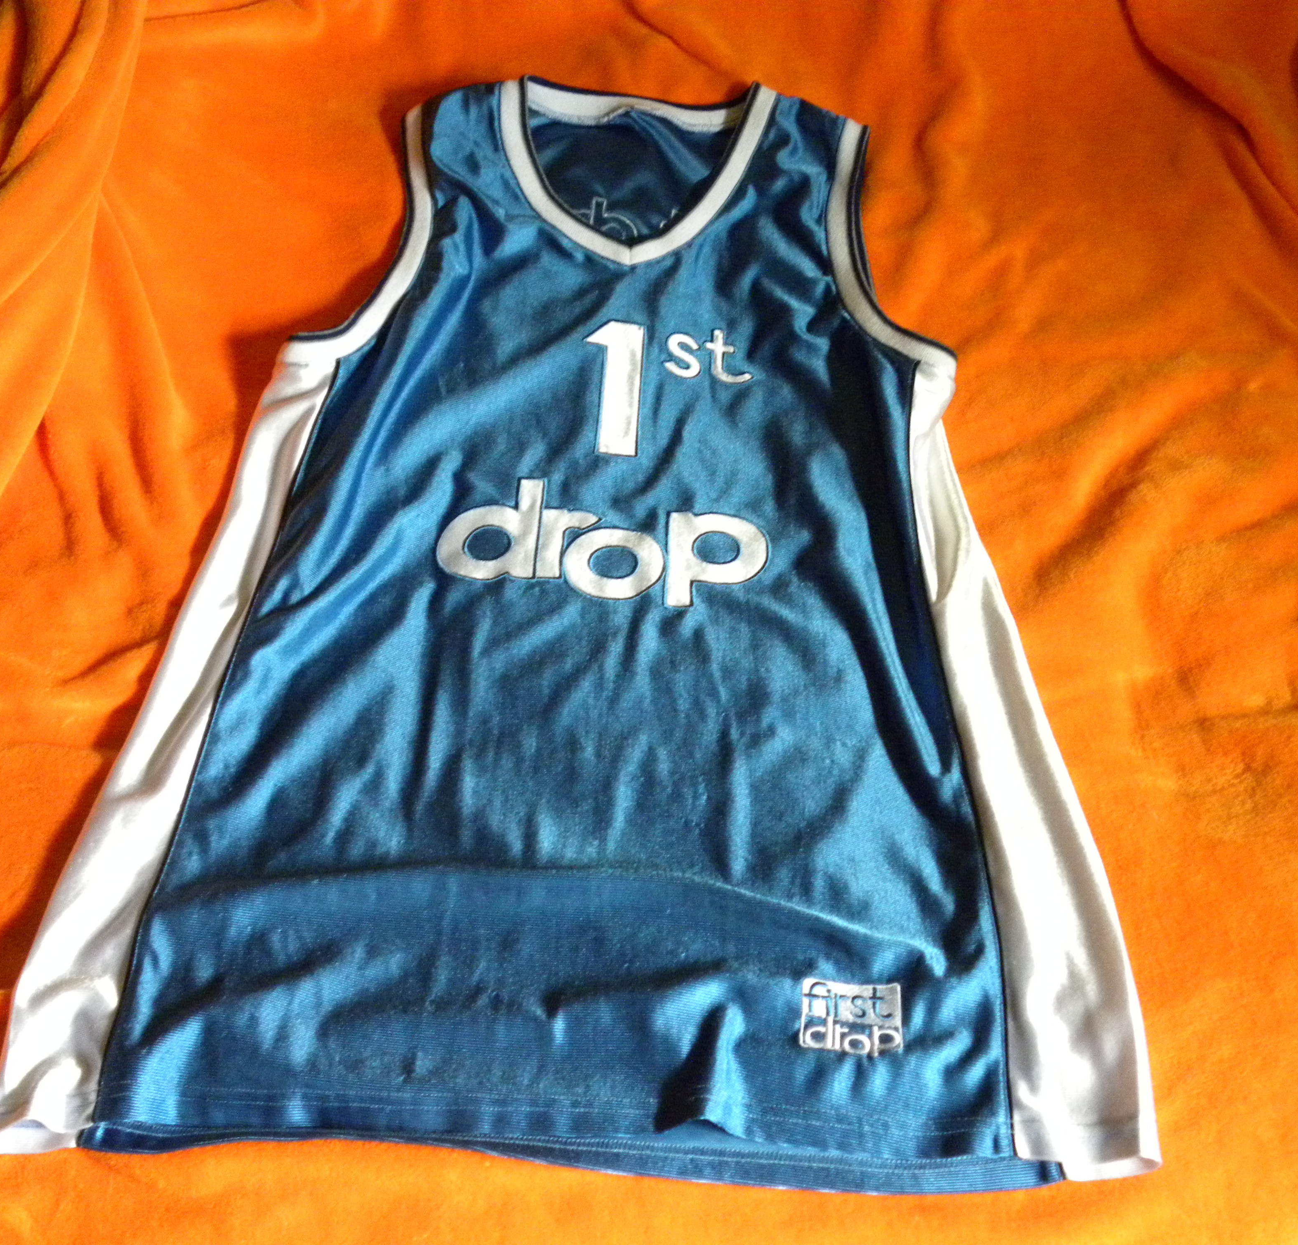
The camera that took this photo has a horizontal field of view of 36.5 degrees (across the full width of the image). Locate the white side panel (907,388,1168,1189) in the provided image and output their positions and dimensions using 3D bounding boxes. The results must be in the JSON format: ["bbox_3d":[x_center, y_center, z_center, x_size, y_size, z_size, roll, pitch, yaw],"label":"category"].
[{"bbox_3d":[0.220,0.057,1.184,0.090,0.040,0.560,-2,57,-1],"label":"white side panel"}]

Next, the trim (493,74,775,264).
[{"bbox_3d":[-0.011,-0.330,1.436,0.211,0.040,0.190,2,57,1],"label":"trim"}]

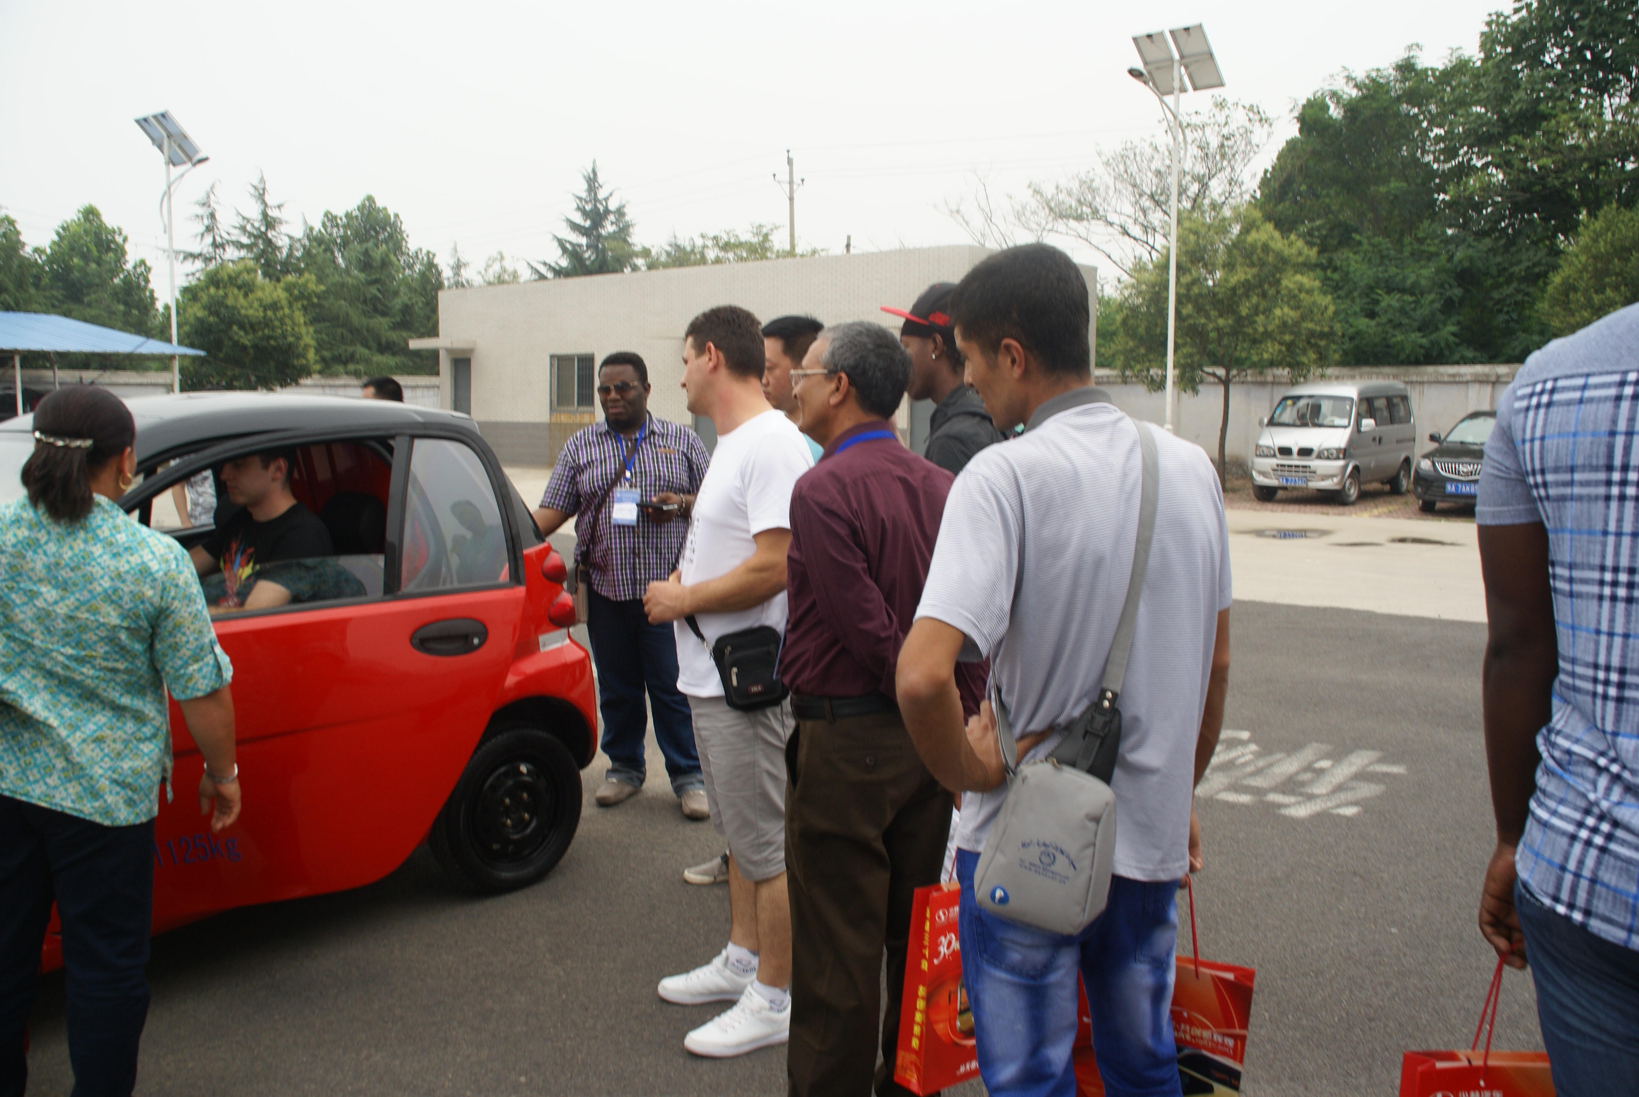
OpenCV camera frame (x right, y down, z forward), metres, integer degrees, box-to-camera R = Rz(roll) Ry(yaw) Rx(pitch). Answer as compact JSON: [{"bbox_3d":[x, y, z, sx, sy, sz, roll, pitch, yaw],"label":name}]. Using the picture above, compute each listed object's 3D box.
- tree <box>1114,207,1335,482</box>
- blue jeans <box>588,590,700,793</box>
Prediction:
[{"bbox_3d":[7.451,-3.628,22.278,3.900,5.200,3.900,5,8,38],"label":"tree"},{"bbox_3d":[-0.667,0.512,4.696,0.470,0.900,0.300,0,6,0],"label":"blue jeans"}]

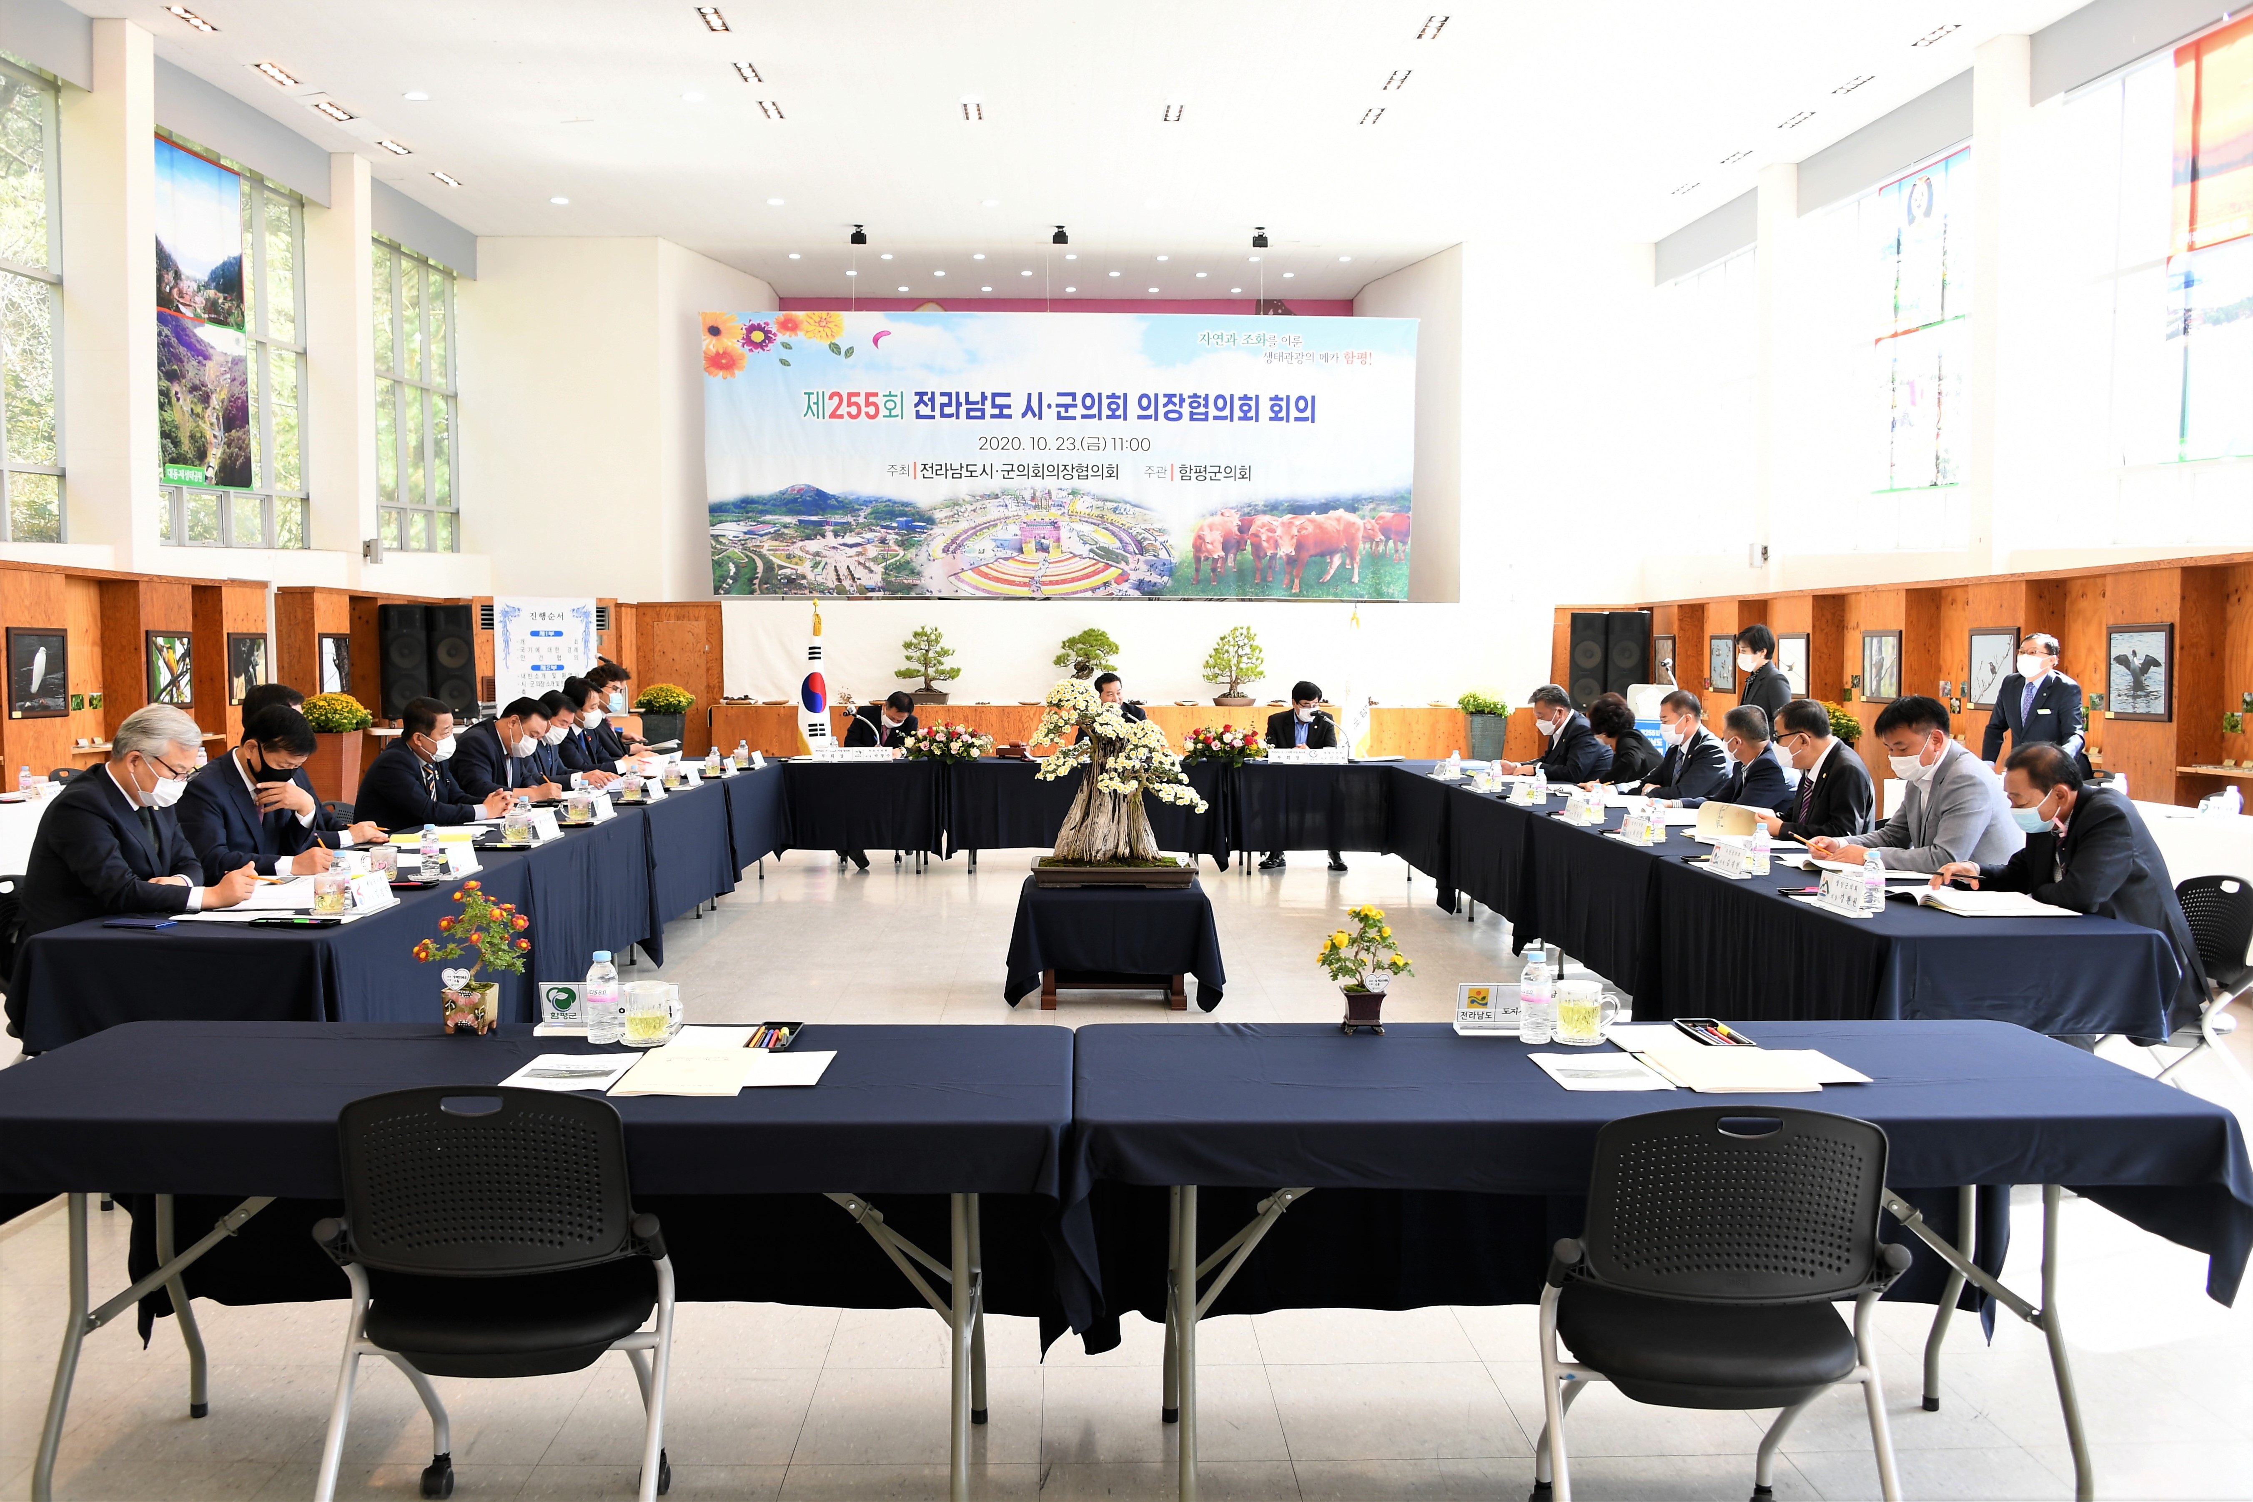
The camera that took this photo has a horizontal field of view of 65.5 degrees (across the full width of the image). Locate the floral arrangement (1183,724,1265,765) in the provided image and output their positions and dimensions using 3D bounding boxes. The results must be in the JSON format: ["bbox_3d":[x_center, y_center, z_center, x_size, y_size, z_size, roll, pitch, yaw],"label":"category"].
[{"bbox_3d":[0.638,-0.046,11.450,0.560,0.280,0.360,0,3,-2],"label":"floral arrangement"}]

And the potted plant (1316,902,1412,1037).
[{"bbox_3d":[0.456,0.413,3.376,0.177,0.245,0.150,0,3,-2],"label":"potted plant"}]

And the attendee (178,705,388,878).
[{"bbox_3d":[-2.821,0.483,5.661,0.720,1.285,0.540,1,3,6],"label":"attendee"}]

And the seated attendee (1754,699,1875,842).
[{"bbox_3d":[2.669,0.462,6.880,0.780,1.300,0.550,-1,3,-11],"label":"seated attendee"}]

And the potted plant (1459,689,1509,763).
[{"bbox_3d":[3.503,-0.029,17.164,0.512,1.132,0.512,0,3,-2],"label":"potted plant"}]

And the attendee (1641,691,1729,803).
[{"bbox_3d":[2.782,0.349,8.760,0.660,1.303,0.530,-1,3,-14],"label":"attendee"}]

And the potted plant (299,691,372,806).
[{"bbox_3d":[-5.647,0.181,12.531,0.538,1.205,0.538,0,3,-2],"label":"potted plant"}]

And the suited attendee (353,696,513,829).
[{"bbox_3d":[-3.016,0.387,7.533,0.700,1.270,0.520,1,3,9],"label":"suited attendee"}]

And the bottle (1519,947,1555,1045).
[{"bbox_3d":[0.779,0.469,3.330,0.061,0.170,0.061,0,3,-2],"label":"bottle"}]

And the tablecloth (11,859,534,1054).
[{"bbox_3d":[-2.405,0.733,5.168,0.860,0.645,1.720,0,3,-2],"label":"tablecloth"}]

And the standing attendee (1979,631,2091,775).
[{"bbox_3d":[4.977,0.170,9.602,0.450,1.570,0.540,-2,4,-35],"label":"standing attendee"}]

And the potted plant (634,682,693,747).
[{"bbox_3d":[-4.394,-0.044,16.673,0.568,1.201,0.568,0,3,-2],"label":"potted plant"}]

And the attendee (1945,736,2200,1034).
[{"bbox_3d":[2.680,0.606,5.100,0.800,1.220,0.550,0,3,1],"label":"attendee"}]

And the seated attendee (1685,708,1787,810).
[{"bbox_3d":[2.651,0.438,7.600,0.780,1.265,0.540,0,3,-2],"label":"seated attendee"}]

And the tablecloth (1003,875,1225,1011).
[{"bbox_3d":[-0.049,0.800,7.488,0.920,0.445,0.950,0,3,-2],"label":"tablecloth"}]

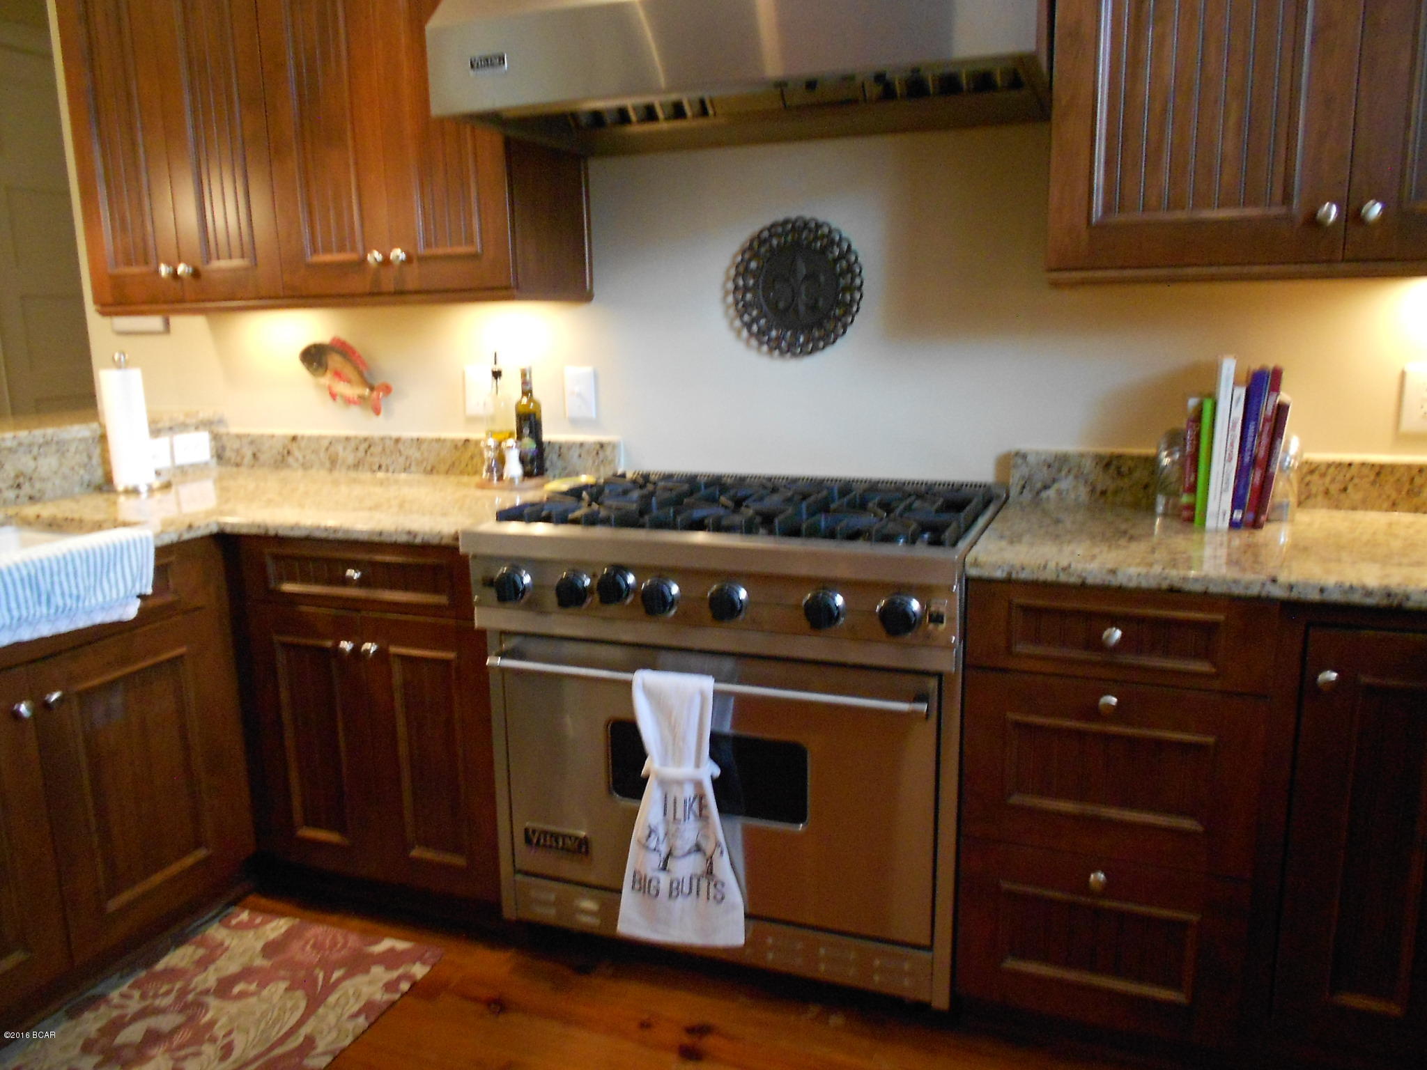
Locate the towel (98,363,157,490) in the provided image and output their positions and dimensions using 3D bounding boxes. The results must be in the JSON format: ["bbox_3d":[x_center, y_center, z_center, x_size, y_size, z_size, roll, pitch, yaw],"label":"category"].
[{"bbox_3d":[-1.422,-0.258,2.608,0.096,0.284,0.096,-1,11,0],"label":"towel"}]

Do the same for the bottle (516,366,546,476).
[{"bbox_3d":[-0.461,-0.280,2.674,0.065,0.272,0.065,-1,11,0],"label":"bottle"}]

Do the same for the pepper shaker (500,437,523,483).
[{"bbox_3d":[-0.493,-0.186,2.637,0.047,0.102,0.047,3,12,21],"label":"pepper shaker"}]

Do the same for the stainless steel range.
[{"bbox_3d":[0.090,0.372,2.231,0.908,0.910,0.730,3,12,21],"label":"stainless steel range"}]

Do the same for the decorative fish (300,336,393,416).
[{"bbox_3d":[-0.999,-0.433,2.889,0.305,0.175,0.040,23,18,15],"label":"decorative fish"}]

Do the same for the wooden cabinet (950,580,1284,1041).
[{"bbox_3d":[0.738,0.387,2.011,0.448,0.751,0.660,3,12,21],"label":"wooden cabinet"}]

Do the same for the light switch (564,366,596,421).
[{"bbox_3d":[-0.331,-0.353,2.664,0.077,0.122,0.012,3,12,21],"label":"light switch"}]

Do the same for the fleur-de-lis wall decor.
[{"bbox_3d":[0.190,-0.558,2.410,0.302,0.305,0.022,3,12,21],"label":"fleur-de-lis wall decor"}]

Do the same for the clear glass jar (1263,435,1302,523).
[{"bbox_3d":[1.044,-0.112,2.003,0.087,0.165,0.087,3,12,21],"label":"clear glass jar"}]

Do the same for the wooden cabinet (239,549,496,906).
[{"bbox_3d":[-0.614,0.313,2.519,0.605,0.751,0.660,3,12,21],"label":"wooden cabinet"}]

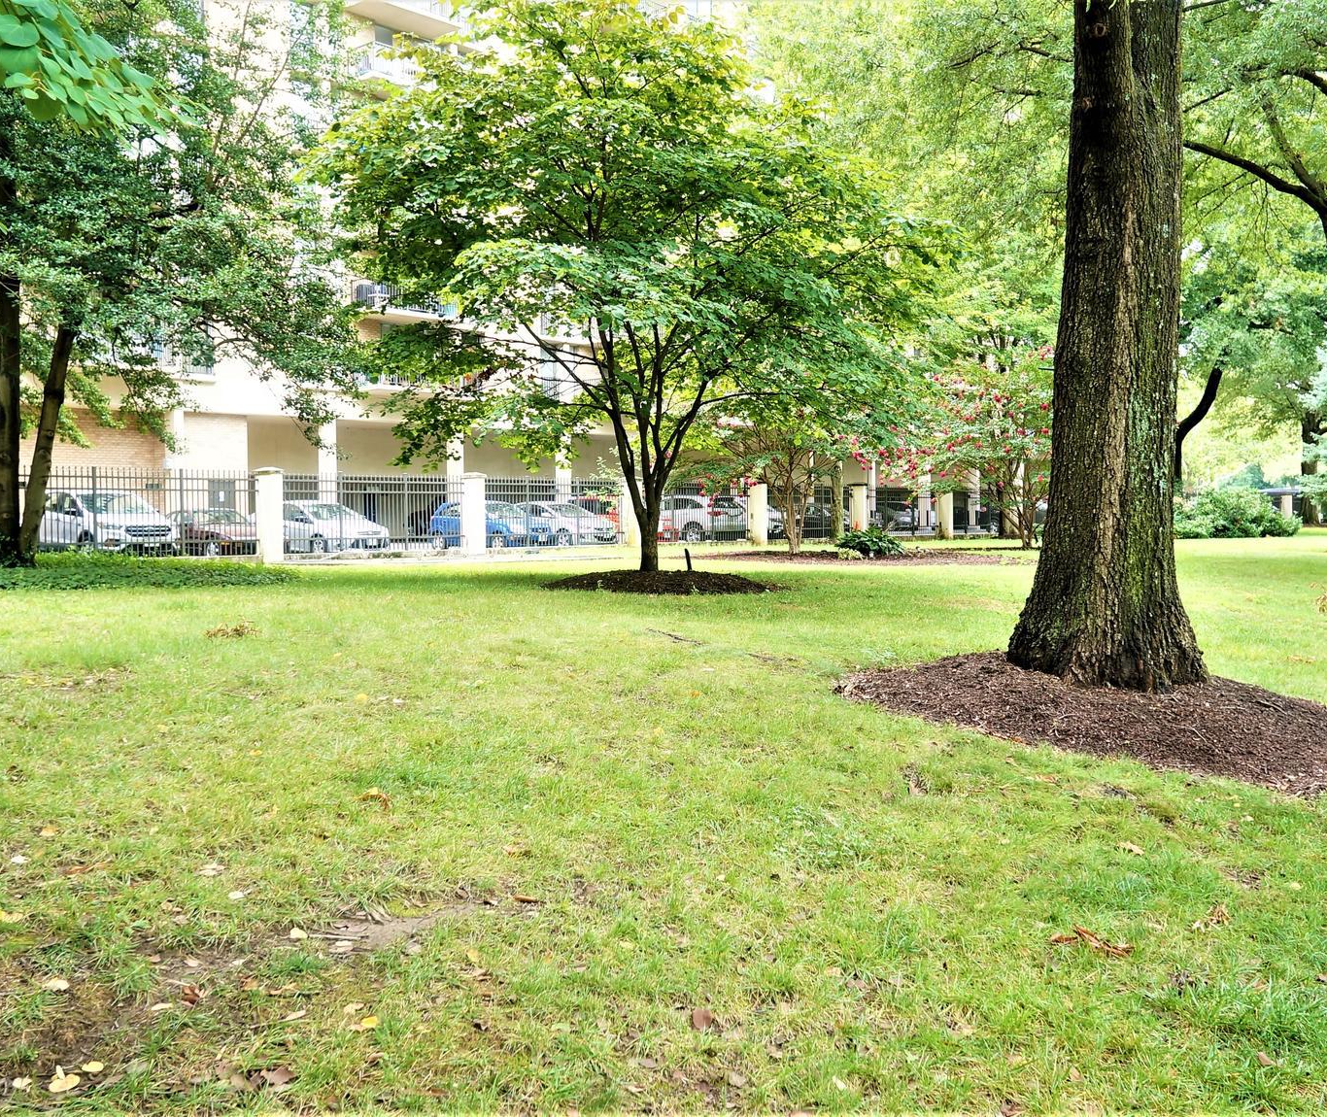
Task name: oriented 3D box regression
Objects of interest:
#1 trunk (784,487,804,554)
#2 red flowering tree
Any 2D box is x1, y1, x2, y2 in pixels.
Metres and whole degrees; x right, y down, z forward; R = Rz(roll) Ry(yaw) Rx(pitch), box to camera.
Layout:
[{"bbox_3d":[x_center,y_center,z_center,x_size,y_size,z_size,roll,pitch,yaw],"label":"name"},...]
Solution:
[{"bbox_3d":[3.591,-1.025,34.800,0.500,1.800,0.450,0,2,0],"label":"trunk"},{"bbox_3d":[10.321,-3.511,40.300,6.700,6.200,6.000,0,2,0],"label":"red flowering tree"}]

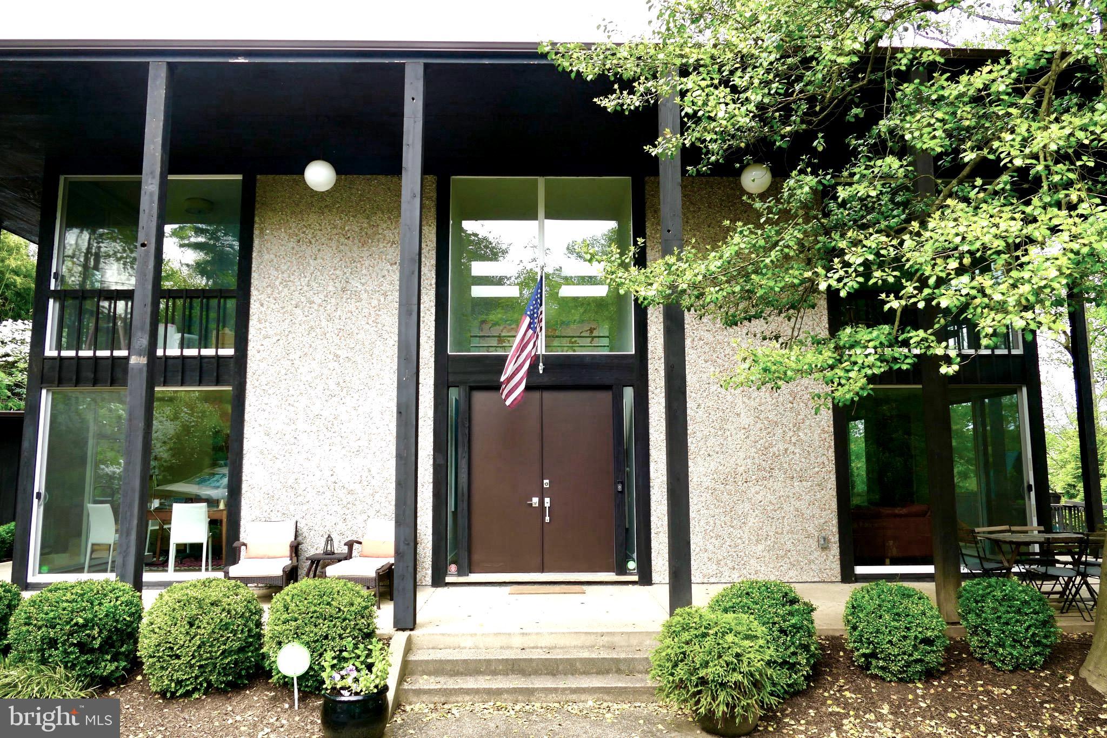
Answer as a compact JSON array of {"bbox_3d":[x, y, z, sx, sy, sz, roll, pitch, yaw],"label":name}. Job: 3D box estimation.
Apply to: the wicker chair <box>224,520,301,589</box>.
[{"bbox_3d":[-3.191,2.130,8.456,0.690,0.870,0.800,1,-7,-8],"label":"wicker chair"}]

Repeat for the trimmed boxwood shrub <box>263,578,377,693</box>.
[{"bbox_3d":[-1.859,2.127,6.160,0.890,0.870,0.880,0,-7,-1],"label":"trimmed boxwood shrub"}]

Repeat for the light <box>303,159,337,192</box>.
[{"bbox_3d":[-2.761,-2.282,9.095,0.370,0.370,0.370,0,-7,-1],"label":"light"}]

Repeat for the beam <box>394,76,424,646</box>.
[{"bbox_3d":[-1.409,-0.348,7.592,0.190,5.580,0.190,0,-7,-1],"label":"beam"}]

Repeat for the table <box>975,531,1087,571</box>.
[{"bbox_3d":[5.367,2.184,8.361,1.120,0.710,0.780,0,-7,-1],"label":"table"}]

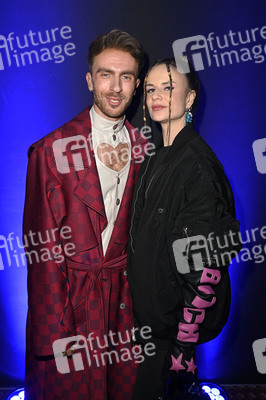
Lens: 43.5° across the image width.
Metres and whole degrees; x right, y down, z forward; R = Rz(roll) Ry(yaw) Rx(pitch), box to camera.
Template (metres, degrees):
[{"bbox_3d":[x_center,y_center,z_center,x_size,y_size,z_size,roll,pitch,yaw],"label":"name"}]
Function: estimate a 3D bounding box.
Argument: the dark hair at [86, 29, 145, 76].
[{"bbox_3d":[-0.060,-0.468,1.115,0.180,0.175,0.210,5,10,-9],"label":"dark hair"}]

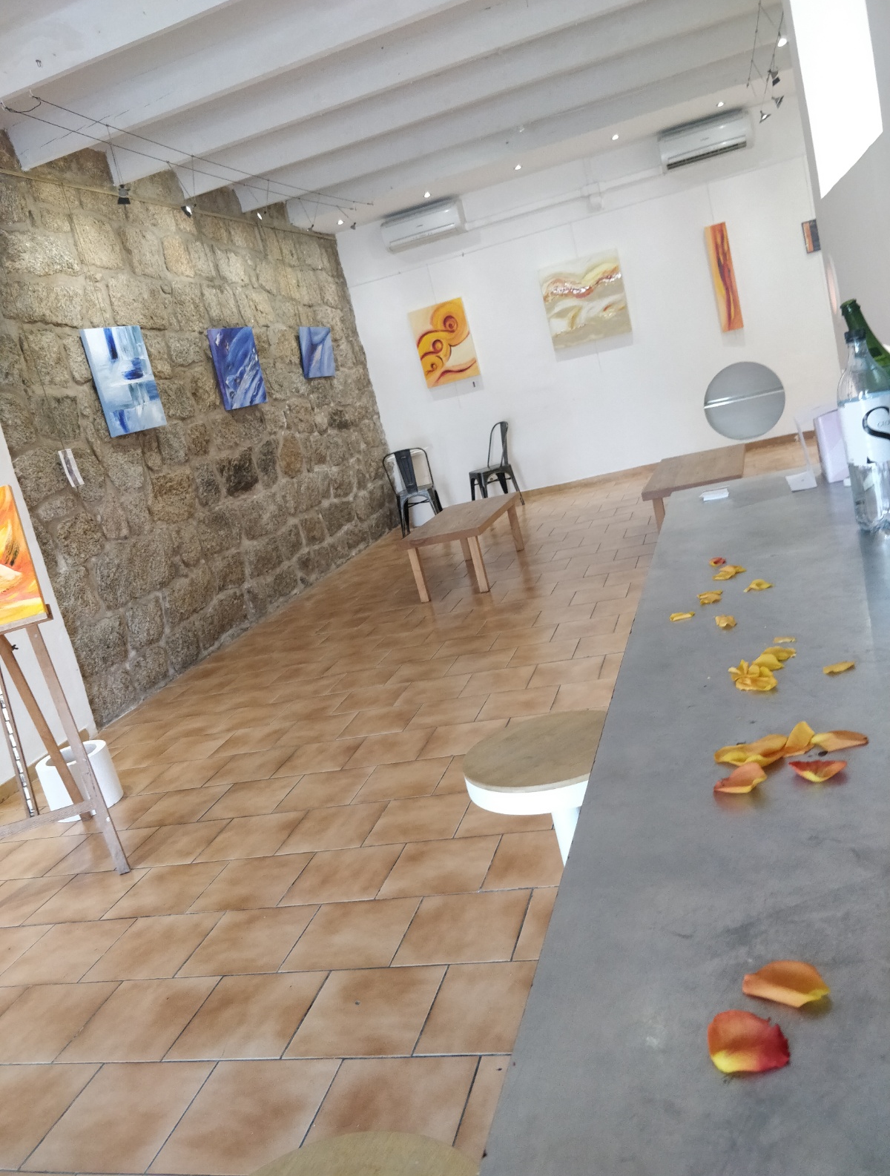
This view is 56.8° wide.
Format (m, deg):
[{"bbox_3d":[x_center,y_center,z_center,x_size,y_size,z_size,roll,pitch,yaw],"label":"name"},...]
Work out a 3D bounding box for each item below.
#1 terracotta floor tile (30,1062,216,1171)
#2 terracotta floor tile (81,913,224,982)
[{"bbox_3d":[-0.750,1.234,1.923,0.333,0.013,0.297,-11,14,17],"label":"terracotta floor tile"},{"bbox_3d":[-0.899,1.116,2.553,0.330,0.010,0.310,-10,14,17],"label":"terracotta floor tile"}]

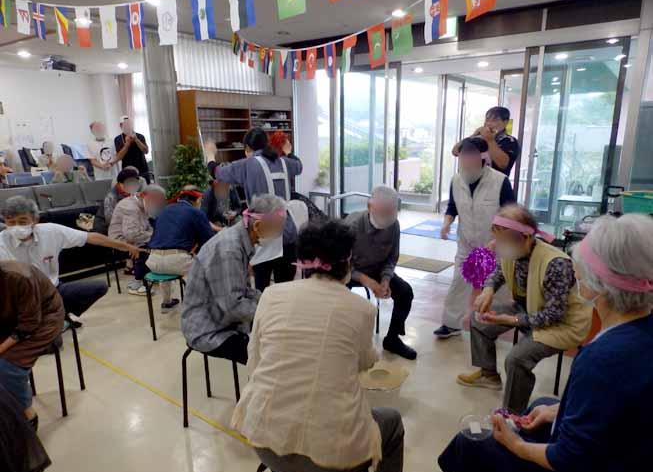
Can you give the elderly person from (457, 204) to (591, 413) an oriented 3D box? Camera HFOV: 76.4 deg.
[{"bbox_3d":[1.086,0.401,2.312,0.720,1.110,0.520,-2,14,-7],"label":"elderly person"}]

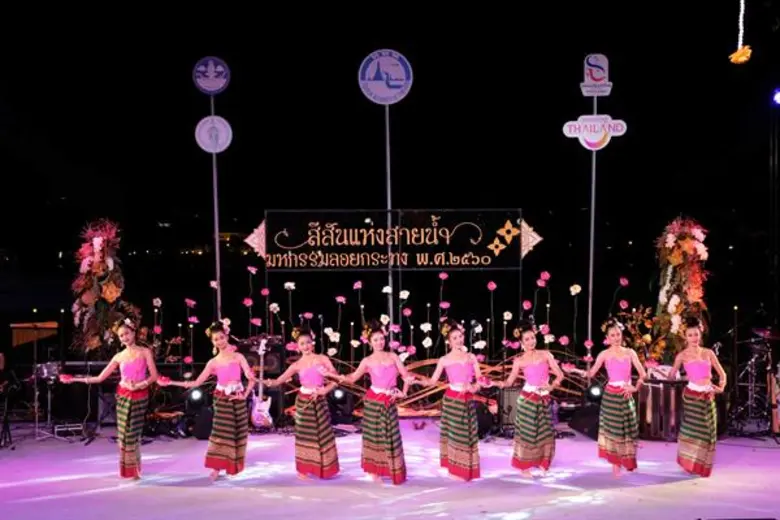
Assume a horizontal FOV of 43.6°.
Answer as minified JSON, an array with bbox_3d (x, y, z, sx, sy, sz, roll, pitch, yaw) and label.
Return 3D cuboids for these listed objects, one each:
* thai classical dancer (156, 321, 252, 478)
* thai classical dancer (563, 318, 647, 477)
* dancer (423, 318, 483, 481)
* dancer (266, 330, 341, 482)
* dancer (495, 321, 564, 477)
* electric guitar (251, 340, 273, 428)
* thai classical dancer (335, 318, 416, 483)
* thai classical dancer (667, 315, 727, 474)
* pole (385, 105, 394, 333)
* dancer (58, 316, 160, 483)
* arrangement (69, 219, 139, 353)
[{"bbox_3d":[-1.903,1.448,10.200,0.970,1.600,0.500,-1,3,-6],"label":"thai classical dancer"},{"bbox_3d":[2.277,1.447,10.234,0.812,1.676,0.580,0,3,-8],"label":"thai classical dancer"},{"bbox_3d":[0.611,1.446,10.117,0.619,1.688,0.600,-1,3,-14],"label":"dancer"},{"bbox_3d":[-0.915,1.476,10.200,0.780,1.540,0.500,-1,3,-6],"label":"dancer"},{"bbox_3d":[1.432,1.457,10.234,0.770,1.655,0.580,0,3,-8],"label":"dancer"},{"bbox_3d":[-1.611,1.554,12.269,0.320,1.130,0.080,6,-8,-20],"label":"electric guitar"},{"bbox_3d":[-0.170,1.456,10.003,0.728,1.680,0.580,-1,3,-12],"label":"thai classical dancer"},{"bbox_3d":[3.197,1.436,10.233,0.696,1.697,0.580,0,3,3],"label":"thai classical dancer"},{"bbox_3d":[-0.008,-0.225,13.603,0.055,3.978,0.055,-1,3,0],"label":"pole"},{"bbox_3d":[-2.942,1.446,10.155,1.021,1.684,0.550,0,3,0],"label":"dancer"},{"bbox_3d":[-3.894,0.365,13.400,0.870,1.850,0.750,-1,3,-6],"label":"arrangement"}]

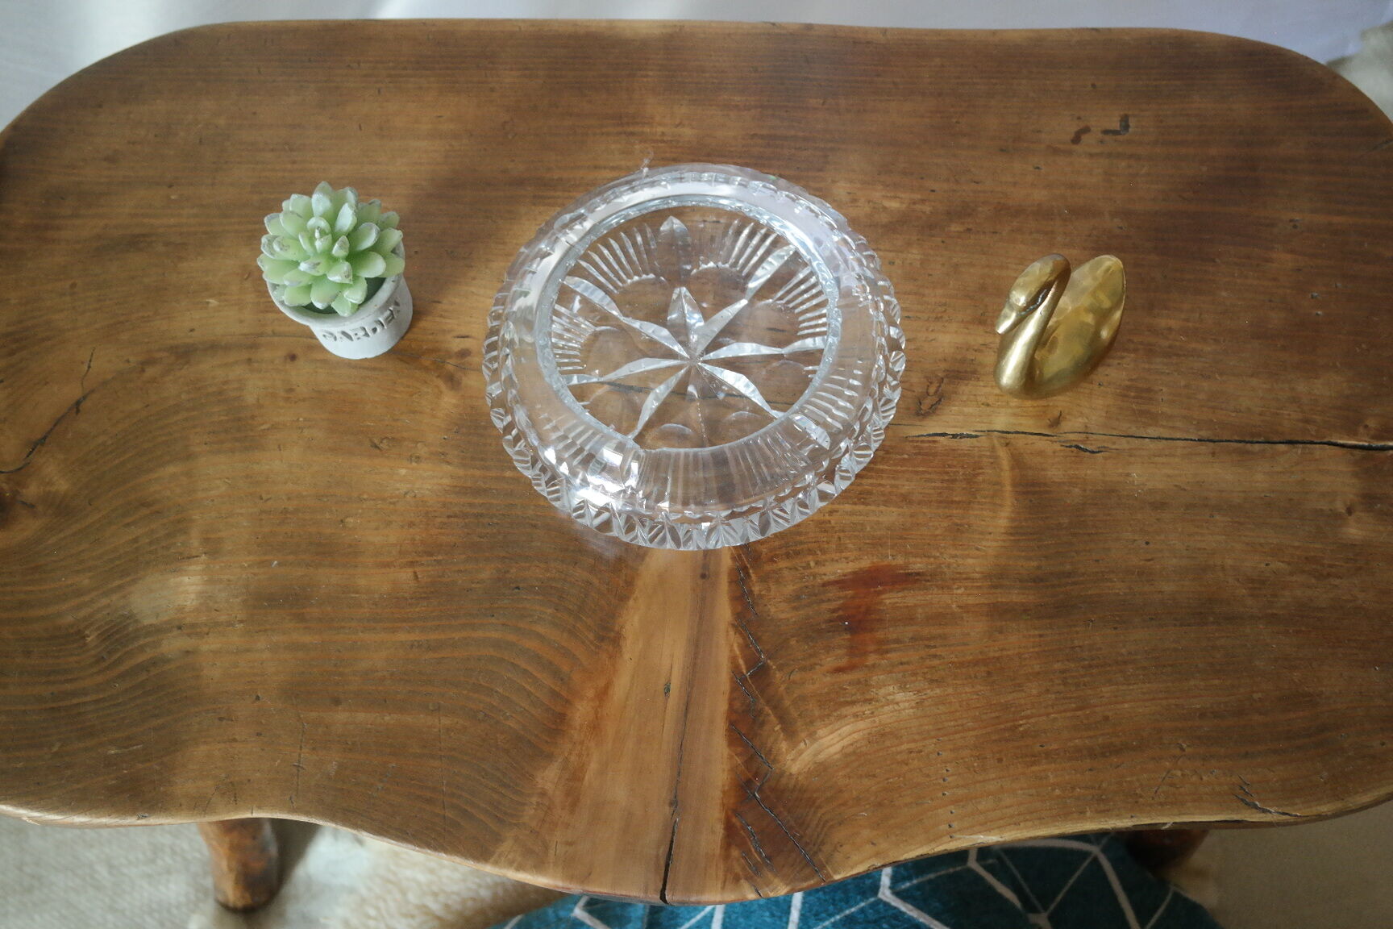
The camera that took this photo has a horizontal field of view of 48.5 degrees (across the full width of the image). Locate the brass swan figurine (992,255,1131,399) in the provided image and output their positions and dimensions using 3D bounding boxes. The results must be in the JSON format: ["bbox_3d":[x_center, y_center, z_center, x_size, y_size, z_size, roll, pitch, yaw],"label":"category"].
[{"bbox_3d":[0.170,-0.073,0.744,0.084,0.090,0.045,-42,70,-15],"label":"brass swan figurine"}]

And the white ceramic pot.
[{"bbox_3d":[-0.178,-0.088,0.794,0.070,0.049,0.070,-1,65,3],"label":"white ceramic pot"}]

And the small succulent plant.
[{"bbox_3d":[-0.180,-0.106,0.761,0.070,0.042,0.070,-1,65,3],"label":"small succulent plant"}]

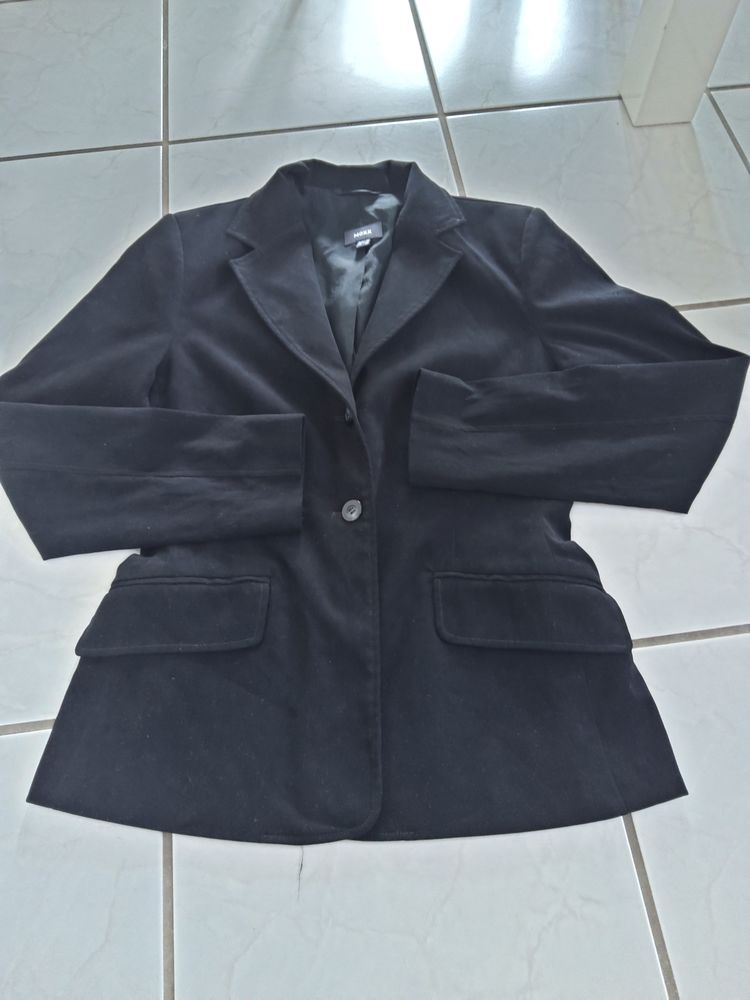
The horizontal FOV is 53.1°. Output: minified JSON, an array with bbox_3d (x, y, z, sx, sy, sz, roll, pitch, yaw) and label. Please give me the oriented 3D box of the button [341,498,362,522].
[{"bbox_3d":[-0.020,0.009,0.633,0.019,0.004,0.019,0,63,1],"label":"button"}]

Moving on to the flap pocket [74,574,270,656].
[{"bbox_3d":[-0.162,0.092,0.604,0.155,0.018,0.063,-3,65,6],"label":"flap pocket"}]

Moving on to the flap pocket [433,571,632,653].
[{"bbox_3d":[0.125,0.090,0.600,0.158,0.018,0.061,3,64,-4],"label":"flap pocket"}]

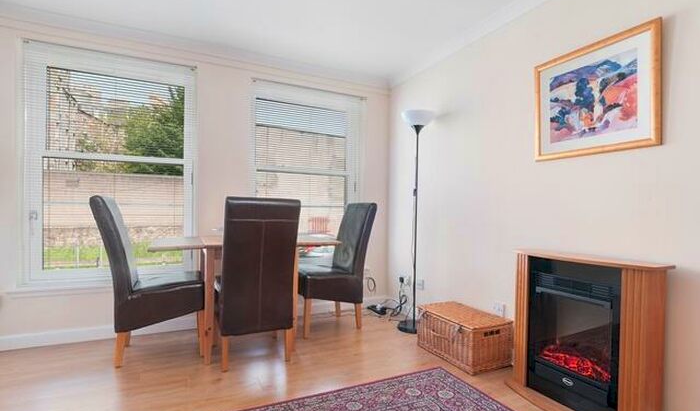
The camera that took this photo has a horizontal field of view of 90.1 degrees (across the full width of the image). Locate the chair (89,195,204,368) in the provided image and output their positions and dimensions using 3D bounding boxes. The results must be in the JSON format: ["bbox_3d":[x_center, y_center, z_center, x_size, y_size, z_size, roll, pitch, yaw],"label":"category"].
[{"bbox_3d":[-1.349,0.478,2.392,0.630,1.050,0.450,1,-1,-23],"label":"chair"}]

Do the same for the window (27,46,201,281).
[{"bbox_3d":[-1.757,-0.282,2.645,1.080,1.660,0.100,1,-1,-26],"label":"window"}]

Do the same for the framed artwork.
[{"bbox_3d":[1.256,-0.546,1.835,0.030,0.570,0.615,1,-1,-26],"label":"framed artwork"}]

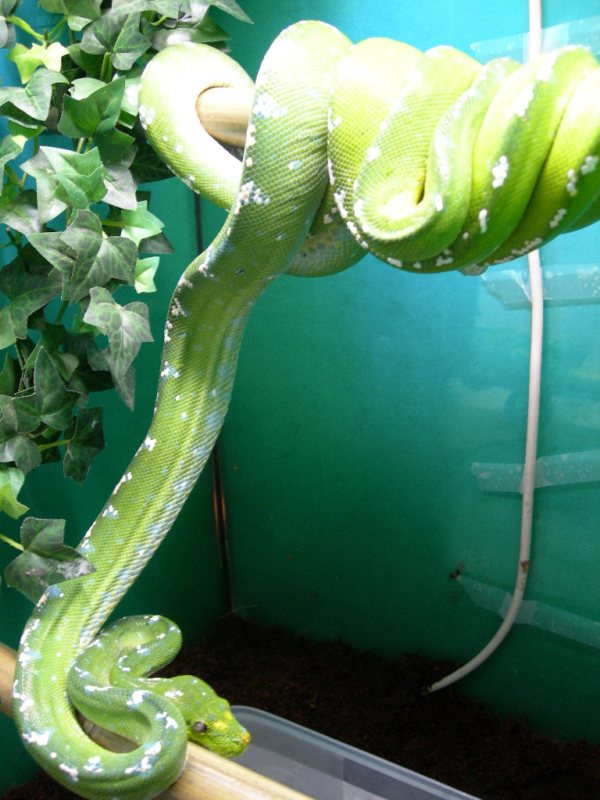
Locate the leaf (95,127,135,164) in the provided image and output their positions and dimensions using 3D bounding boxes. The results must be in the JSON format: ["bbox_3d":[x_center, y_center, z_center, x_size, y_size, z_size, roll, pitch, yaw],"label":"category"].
[{"bbox_3d":[-0.108,-0.147,0.505,0.027,0.027,0.010,0,0,-20],"label":"leaf"}]

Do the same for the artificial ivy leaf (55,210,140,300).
[{"bbox_3d":[-0.122,-0.088,0.530,0.050,0.054,0.020,0,0,-6],"label":"artificial ivy leaf"}]

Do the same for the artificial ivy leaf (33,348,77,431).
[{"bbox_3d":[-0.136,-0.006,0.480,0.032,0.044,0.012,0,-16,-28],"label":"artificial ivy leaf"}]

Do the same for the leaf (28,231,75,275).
[{"bbox_3d":[-0.136,-0.082,0.490,0.034,0.030,0.010,0,-12,-22],"label":"leaf"}]

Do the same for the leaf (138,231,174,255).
[{"bbox_3d":[-0.088,-0.094,0.520,0.026,0.022,0.009,0,-11,-17],"label":"leaf"}]

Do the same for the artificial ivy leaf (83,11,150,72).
[{"bbox_3d":[-0.107,-0.209,0.510,0.042,0.036,0.020,0,-14,-6],"label":"artificial ivy leaf"}]

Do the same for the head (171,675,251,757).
[{"bbox_3d":[-0.048,0.161,0.450,0.049,0.024,0.031,22,31,26],"label":"head"}]

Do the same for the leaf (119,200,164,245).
[{"bbox_3d":[-0.091,-0.102,0.505,0.027,0.025,0.010,0,-5,-23],"label":"leaf"}]

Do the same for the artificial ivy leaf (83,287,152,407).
[{"bbox_3d":[-0.113,-0.033,0.545,0.042,0.073,0.020,0,0,-9],"label":"artificial ivy leaf"}]

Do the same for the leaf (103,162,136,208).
[{"bbox_3d":[-0.112,-0.132,0.535,0.027,0.030,0.015,0,-6,-9],"label":"leaf"}]

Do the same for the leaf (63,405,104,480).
[{"bbox_3d":[-0.135,0.028,0.550,0.030,0.048,0.020,0,0,-31],"label":"leaf"}]

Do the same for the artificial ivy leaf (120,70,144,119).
[{"bbox_3d":[-0.098,-0.179,0.515,0.026,0.031,0.010,0,3,-19],"label":"artificial ivy leaf"}]

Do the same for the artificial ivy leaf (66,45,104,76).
[{"bbox_3d":[-0.128,-0.205,0.530,0.027,0.022,0.015,0,-11,0],"label":"artificial ivy leaf"}]

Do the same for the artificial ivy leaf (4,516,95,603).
[{"bbox_3d":[-0.126,0.080,0.440,0.045,0.014,0.042,7,53,-12],"label":"artificial ivy leaf"}]

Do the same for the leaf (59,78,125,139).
[{"bbox_3d":[-0.123,-0.173,0.520,0.040,0.039,0.022,0,-17,-6],"label":"leaf"}]

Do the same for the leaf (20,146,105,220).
[{"bbox_3d":[-0.140,-0.130,0.525,0.051,0.044,0.020,0,-11,-6],"label":"leaf"}]

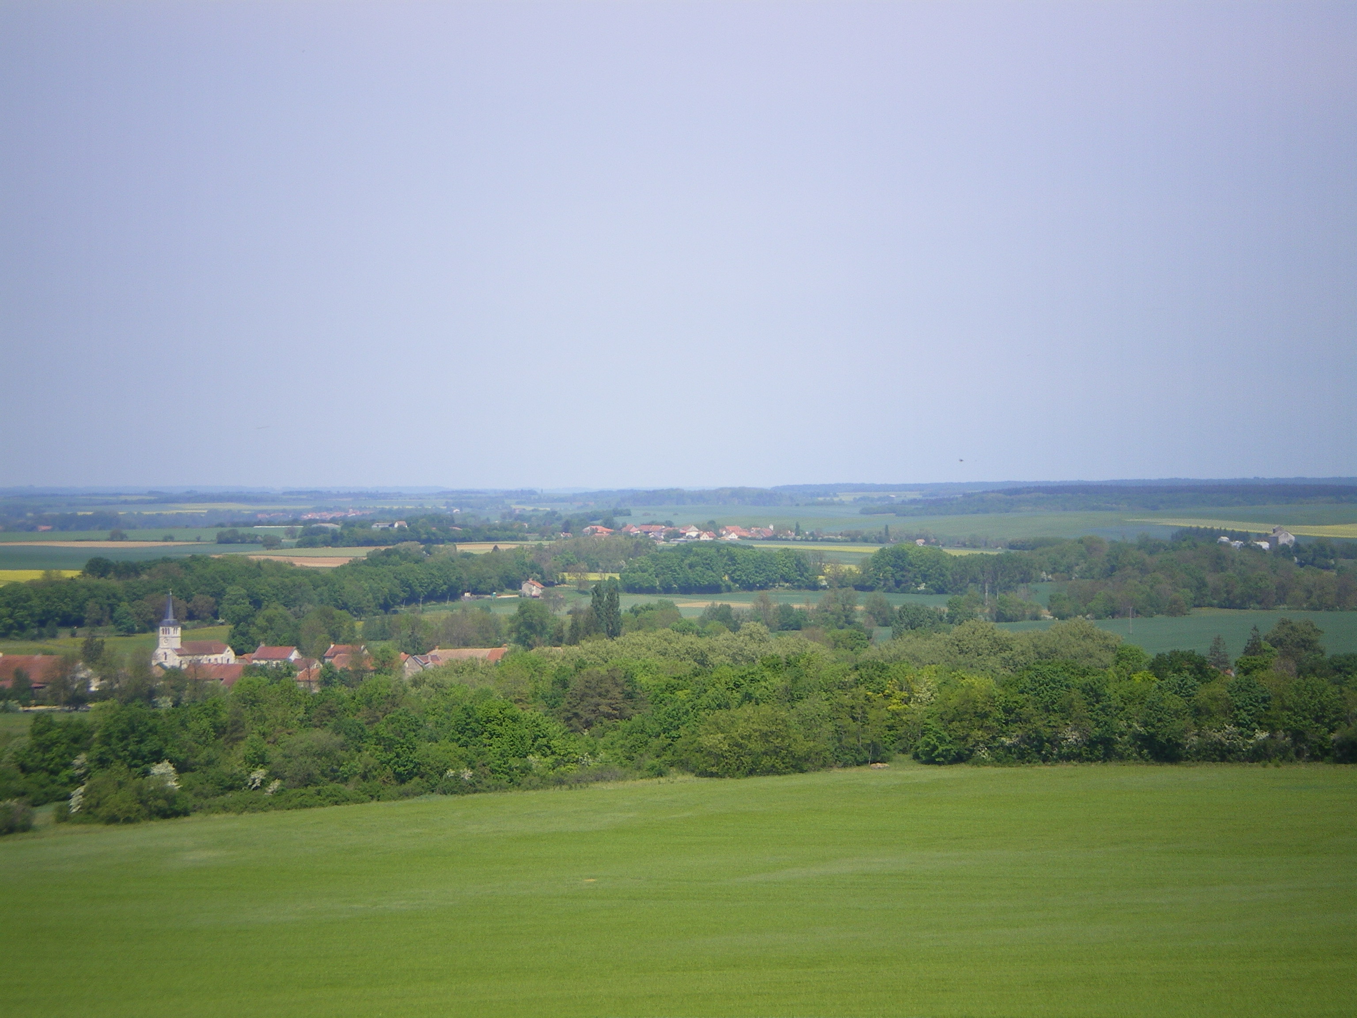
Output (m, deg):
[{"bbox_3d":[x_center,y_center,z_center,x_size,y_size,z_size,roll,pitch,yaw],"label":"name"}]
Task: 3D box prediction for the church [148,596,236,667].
[{"bbox_3d":[-181.990,45.220,1675.000,18.500,29.800,31.500,0,1,34],"label":"church"}]

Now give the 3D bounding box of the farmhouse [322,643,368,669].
[{"bbox_3d":[-122.470,54.930,1660.000,14.800,9.200,10.700,0,1,35],"label":"farmhouse"}]

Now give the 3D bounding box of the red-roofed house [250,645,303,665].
[{"bbox_3d":[-149.350,55.340,1670.000,15.400,8.400,10.100,0,0,30],"label":"red-roofed house"}]

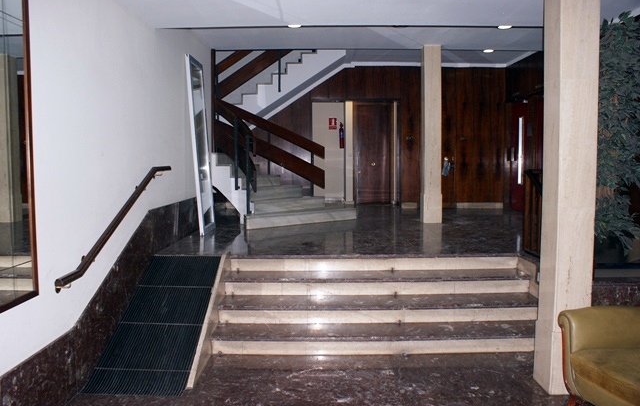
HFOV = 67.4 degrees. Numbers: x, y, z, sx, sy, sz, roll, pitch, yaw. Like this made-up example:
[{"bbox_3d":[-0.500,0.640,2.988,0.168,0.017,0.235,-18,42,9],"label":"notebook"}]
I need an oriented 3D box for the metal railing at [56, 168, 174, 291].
[{"bbox_3d":[-1.566,0.081,3.910,0.101,0.775,2.264,0,4,0],"label":"metal railing"}]

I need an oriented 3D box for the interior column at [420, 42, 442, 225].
[{"bbox_3d":[1.719,-1.038,7.365,0.287,2.690,0.272,0,4,0],"label":"interior column"}]

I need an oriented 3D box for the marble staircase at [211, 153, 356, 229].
[{"bbox_3d":[-0.789,-0.216,7.828,2.214,1.006,1.811,-3,5,-36],"label":"marble staircase"}]

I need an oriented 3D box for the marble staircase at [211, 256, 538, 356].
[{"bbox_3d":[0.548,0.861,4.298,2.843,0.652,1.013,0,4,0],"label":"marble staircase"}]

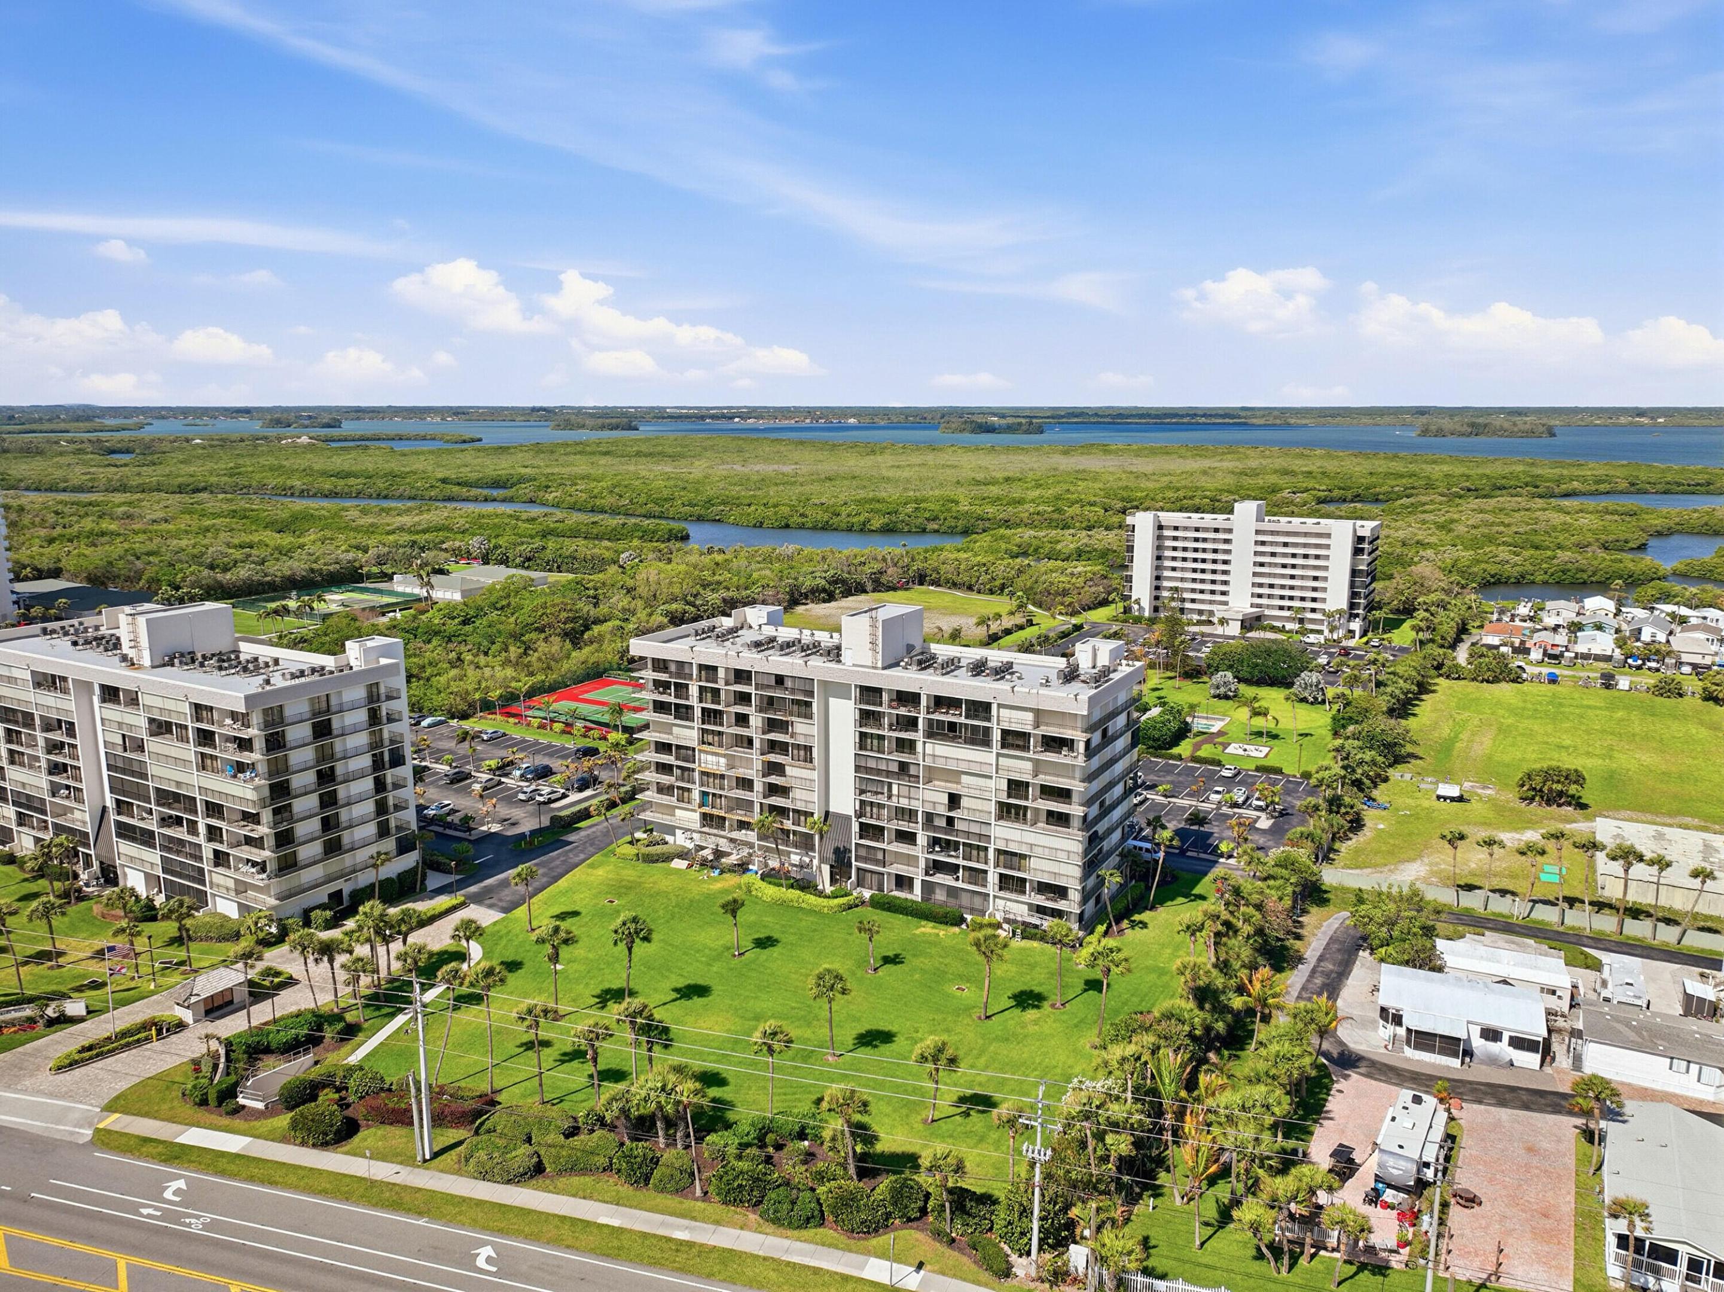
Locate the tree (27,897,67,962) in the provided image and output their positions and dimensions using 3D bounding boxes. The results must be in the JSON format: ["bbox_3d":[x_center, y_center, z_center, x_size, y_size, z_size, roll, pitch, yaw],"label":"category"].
[{"bbox_3d":[-79.102,27.779,116.364,3.244,7.149,3.244,0,12,0],"label":"tree"}]

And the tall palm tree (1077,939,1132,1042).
[{"bbox_3d":[21.152,30.208,104.780,4.640,9.630,4.640,0,11,0],"label":"tall palm tree"}]

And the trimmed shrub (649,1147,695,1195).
[{"bbox_3d":[-13.344,36.856,84.258,3.116,2.164,3.116,0,12,0],"label":"trimmed shrub"}]

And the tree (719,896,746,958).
[{"bbox_3d":[-12.492,27.639,117.773,2.400,6.100,2.300,0,11,0],"label":"tree"}]

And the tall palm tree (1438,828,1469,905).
[{"bbox_3d":[63.567,23.955,128.920,3.000,8.900,2.900,0,11,0],"label":"tall palm tree"}]

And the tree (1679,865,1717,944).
[{"bbox_3d":[84.521,26.238,120.902,2.464,8.414,2.222,0,12,0],"label":"tree"}]

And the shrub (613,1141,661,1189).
[{"bbox_3d":[-15.933,36.700,84.901,3.301,2.214,3.301,0,12,0],"label":"shrub"}]

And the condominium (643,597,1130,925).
[{"bbox_3d":[2.187,10.968,143.579,58.875,29.200,20.500,7,13,29],"label":"condominium"}]

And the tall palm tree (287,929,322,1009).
[{"bbox_3d":[-50.743,29.843,109.215,3.250,8.470,3.250,0,11,0],"label":"tall palm tree"}]

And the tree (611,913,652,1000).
[{"bbox_3d":[-20.094,28.268,104.837,3.400,10.000,3.200,0,11,0],"label":"tree"}]

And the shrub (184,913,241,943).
[{"bbox_3d":[-66.745,28.944,123.350,6.209,2.080,4.222,3,12,16],"label":"shrub"}]

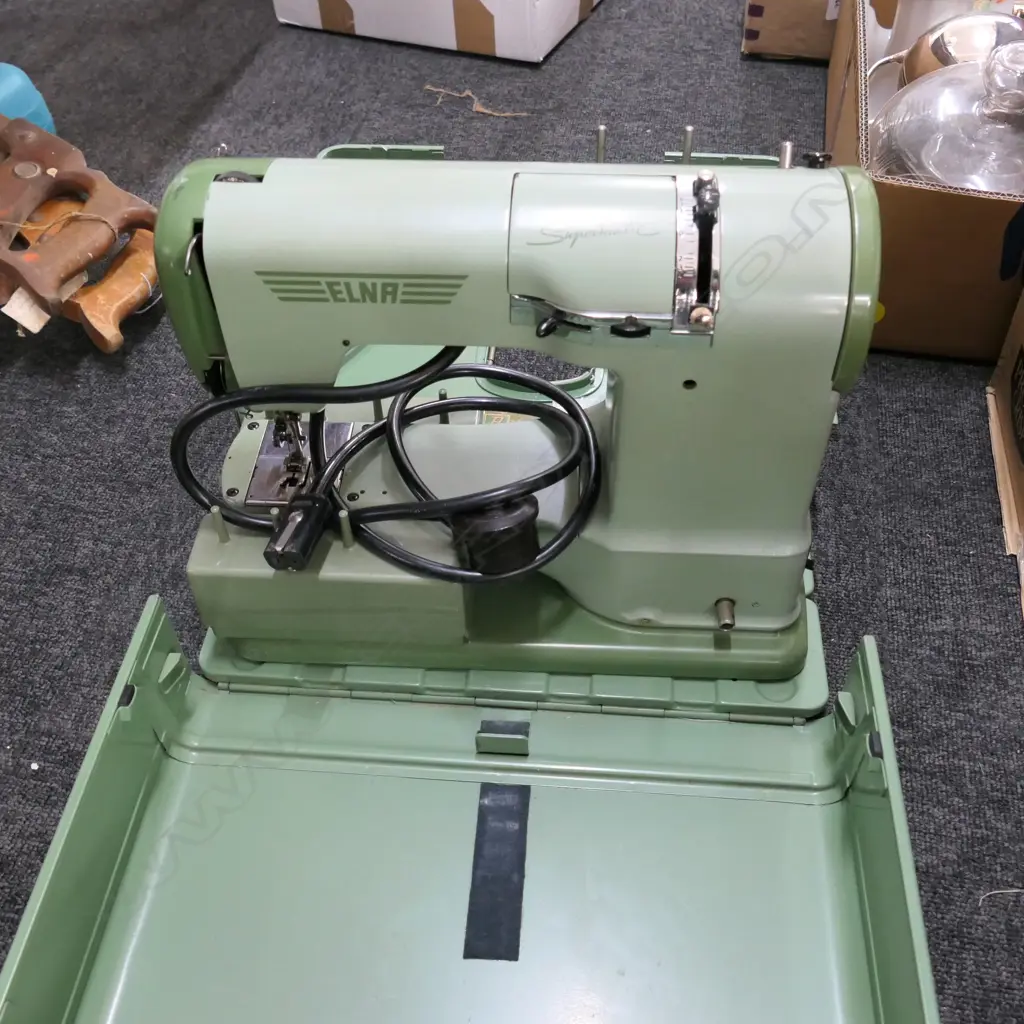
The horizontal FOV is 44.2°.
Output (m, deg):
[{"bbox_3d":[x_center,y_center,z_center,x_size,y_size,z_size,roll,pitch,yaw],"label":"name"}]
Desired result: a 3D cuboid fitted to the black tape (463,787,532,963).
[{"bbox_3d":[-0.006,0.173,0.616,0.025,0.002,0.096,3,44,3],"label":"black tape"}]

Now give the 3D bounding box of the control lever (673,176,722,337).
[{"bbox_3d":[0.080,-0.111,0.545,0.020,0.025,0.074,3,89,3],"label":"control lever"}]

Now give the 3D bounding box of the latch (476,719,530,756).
[{"bbox_3d":[-0.004,0.115,0.658,0.027,0.015,0.016,3,44,3],"label":"latch"}]

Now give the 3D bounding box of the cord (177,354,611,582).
[{"bbox_3d":[-0.057,-0.032,0.642,0.210,0.105,0.110,3,45,3],"label":"cord"}]

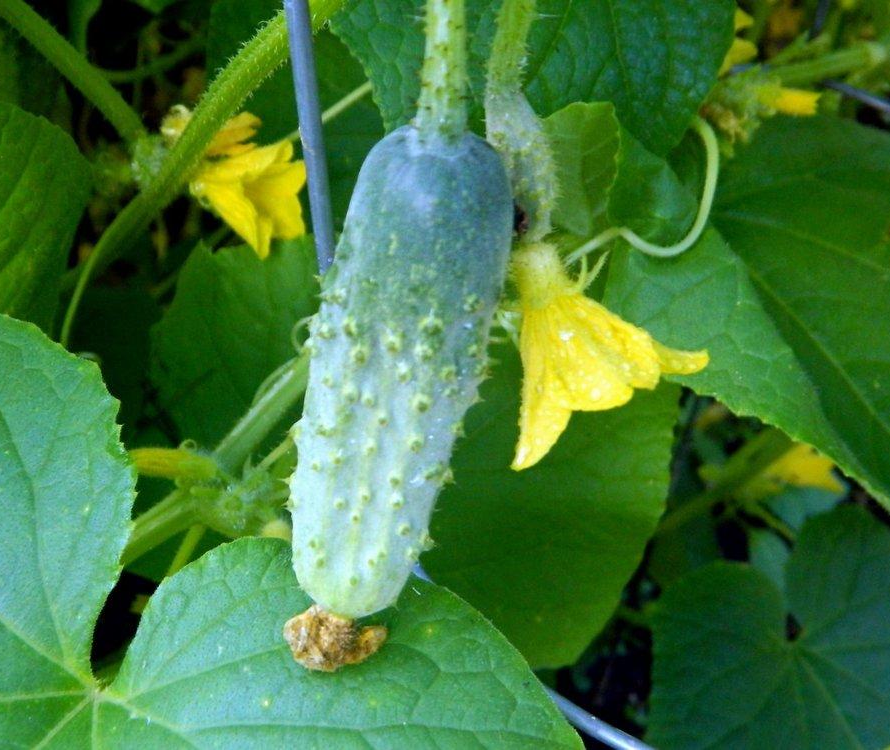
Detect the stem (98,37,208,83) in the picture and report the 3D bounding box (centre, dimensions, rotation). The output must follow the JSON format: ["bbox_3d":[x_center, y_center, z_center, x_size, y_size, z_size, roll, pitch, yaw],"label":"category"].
[{"bbox_3d":[-0.095,-0.101,0.440,0.035,0.006,0.006,-18,11,0],"label":"stem"}]

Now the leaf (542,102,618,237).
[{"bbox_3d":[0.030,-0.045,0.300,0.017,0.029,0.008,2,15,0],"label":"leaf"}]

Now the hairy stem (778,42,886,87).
[{"bbox_3d":[0.122,-0.099,0.430,0.036,0.007,0.007,-12,11,0],"label":"hairy stem"}]

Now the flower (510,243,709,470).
[{"bbox_3d":[0.030,-0.006,0.283,0.041,0.039,0.038,-26,19,0],"label":"flower"}]

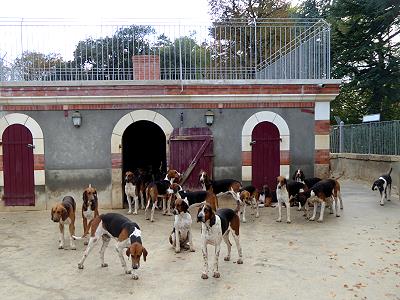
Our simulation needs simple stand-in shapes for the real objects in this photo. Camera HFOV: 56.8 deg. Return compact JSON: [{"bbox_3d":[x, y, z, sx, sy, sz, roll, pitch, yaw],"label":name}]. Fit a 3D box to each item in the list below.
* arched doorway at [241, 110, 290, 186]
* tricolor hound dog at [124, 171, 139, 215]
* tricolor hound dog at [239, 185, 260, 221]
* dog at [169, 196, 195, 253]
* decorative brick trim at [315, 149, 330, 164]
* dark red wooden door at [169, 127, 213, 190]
[{"bbox_3d":[1.392,0.186,7.933,1.037,2.006,0.200,-1,3,-3],"label":"arched doorway"},{"bbox_3d":[-1.314,0.830,7.483,0.320,0.800,0.850,-1,2,7],"label":"tricolor hound dog"},{"bbox_3d":[0.900,0.935,6.607,0.350,0.600,0.850,0,3,18],"label":"tricolor hound dog"},{"bbox_3d":[-0.242,0.966,4.985,0.340,0.710,0.560,-1,2,-9],"label":"dog"},{"bbox_3d":[2.612,0.146,7.971,0.338,0.321,0.150,-1,3,-3],"label":"decorative brick trim"},{"bbox_3d":[-0.164,0.330,7.658,0.870,1.589,0.090,-1,2,-3],"label":"dark red wooden door"}]

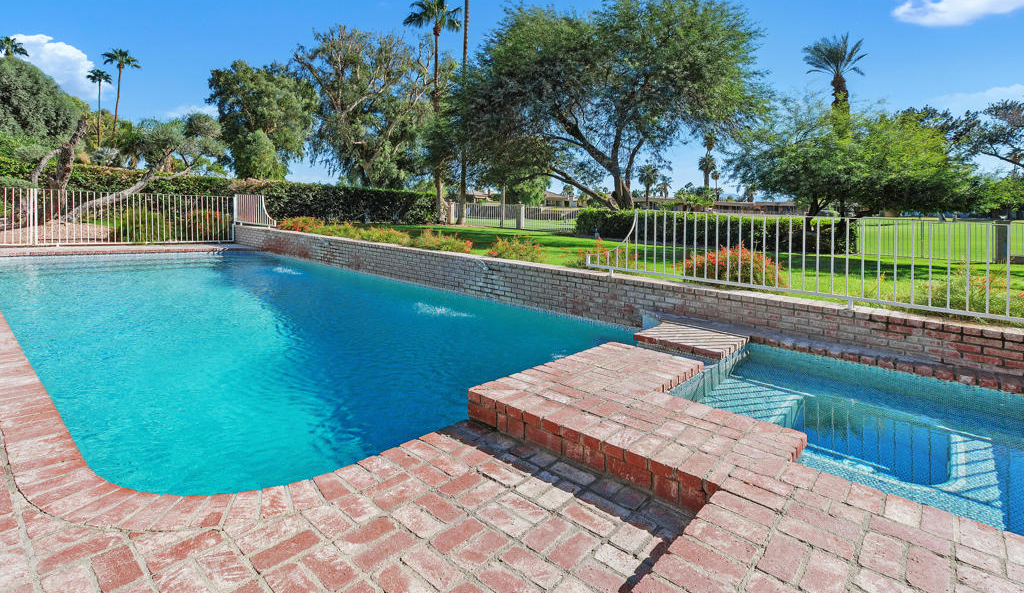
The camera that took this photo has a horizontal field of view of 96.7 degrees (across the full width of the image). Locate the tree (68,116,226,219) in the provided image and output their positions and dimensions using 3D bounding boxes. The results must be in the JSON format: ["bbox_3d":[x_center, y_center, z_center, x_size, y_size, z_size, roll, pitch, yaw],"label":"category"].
[{"bbox_3d":[-11.082,-3.858,13.761,4.320,3.080,3.030,-6,11,-38],"label":"tree"}]

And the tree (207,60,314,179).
[{"bbox_3d":[-17.181,-10.841,31.214,6.610,10.130,6.280,-4,10,-28],"label":"tree"}]

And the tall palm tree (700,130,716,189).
[{"bbox_3d":[36.198,-22.919,83.835,3.040,15.020,3.040,5,10,22],"label":"tall palm tree"}]

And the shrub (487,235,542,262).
[{"bbox_3d":[0.040,-0.751,7.364,0.910,0.470,0.770,1,9,0],"label":"shrub"}]

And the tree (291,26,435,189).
[{"bbox_3d":[-9.114,-10.628,28.121,8.930,11.330,8.040,-2,9,-17],"label":"tree"}]

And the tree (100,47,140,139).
[{"bbox_3d":[-36.033,-15.440,41.940,2.730,13.660,2.730,-6,12,-39],"label":"tree"}]

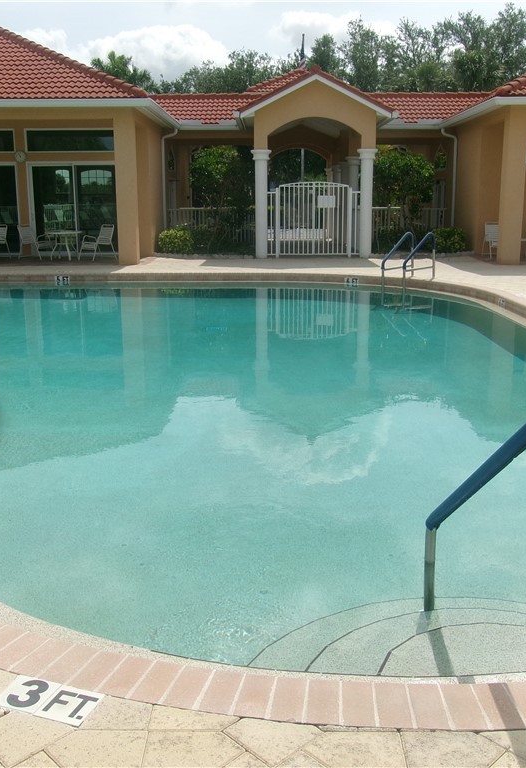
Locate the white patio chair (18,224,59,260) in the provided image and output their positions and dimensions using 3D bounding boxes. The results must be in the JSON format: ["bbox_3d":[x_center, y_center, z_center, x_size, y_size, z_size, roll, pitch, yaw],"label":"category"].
[{"bbox_3d":[-5.679,-3.583,20.206,0.660,0.880,0.600,8,15,31],"label":"white patio chair"}]

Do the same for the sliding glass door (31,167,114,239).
[{"bbox_3d":[-5.087,-4.664,21.496,2.350,2.400,0.140,-1,13,-3],"label":"sliding glass door"}]

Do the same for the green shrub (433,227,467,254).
[{"bbox_3d":[4.935,-3.873,21.331,0.920,0.740,0.900,0,13,0],"label":"green shrub"}]

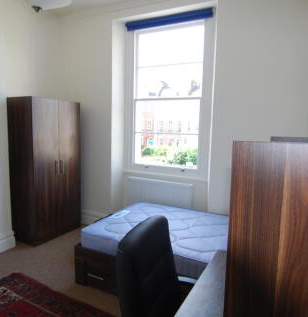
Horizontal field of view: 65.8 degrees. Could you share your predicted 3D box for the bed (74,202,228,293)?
[{"bbox_3d":[0.393,0.969,2.448,2.000,0.522,1.211,4,6,23],"label":"bed"}]

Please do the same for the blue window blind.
[{"bbox_3d":[0.162,-1.836,3.192,1.250,0.110,0.070,4,6,23],"label":"blue window blind"}]

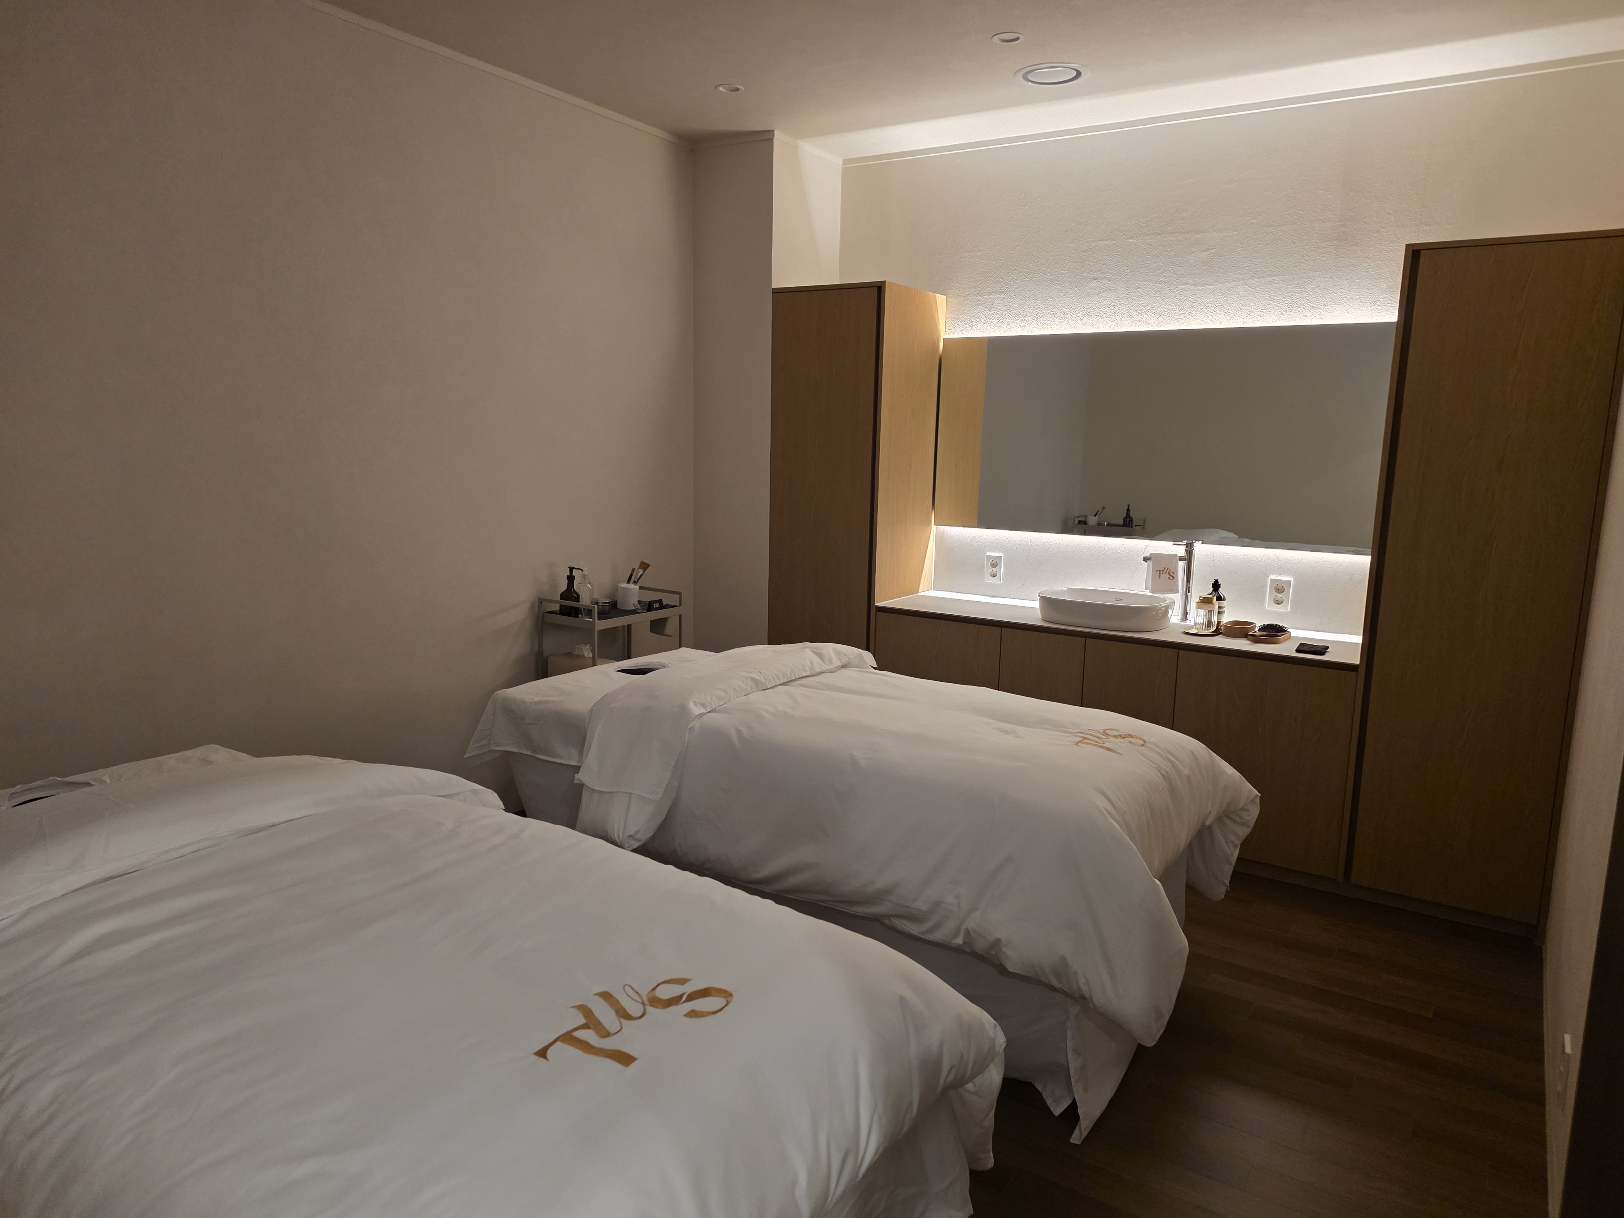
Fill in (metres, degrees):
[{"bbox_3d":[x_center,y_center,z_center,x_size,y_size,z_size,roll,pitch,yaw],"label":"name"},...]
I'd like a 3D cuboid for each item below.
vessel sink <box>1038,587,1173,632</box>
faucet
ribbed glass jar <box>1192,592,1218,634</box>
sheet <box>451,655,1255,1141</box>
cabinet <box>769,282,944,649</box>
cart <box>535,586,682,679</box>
[{"bbox_3d":[1.108,-0.003,4.095,0.485,0.104,0.380,7,12,33],"label":"vessel sink"},{"bbox_3d":[1.357,-0.102,4.096,0.205,0.306,0.050,0,10,-5],"label":"faucet"},{"bbox_3d":[1.442,0.017,3.948,0.084,0.127,0.084,7,12,33],"label":"ribbed glass jar"},{"bbox_3d":[0.092,0.589,3.046,2.055,0.750,1.090,7,12,33],"label":"sheet"},{"bbox_3d":[0.190,-0.317,4.685,0.536,2.042,0.525,7,12,33],"label":"cabinet"},{"bbox_3d":[-0.783,0.357,4.245,0.320,0.835,0.500,7,12,33],"label":"cart"}]

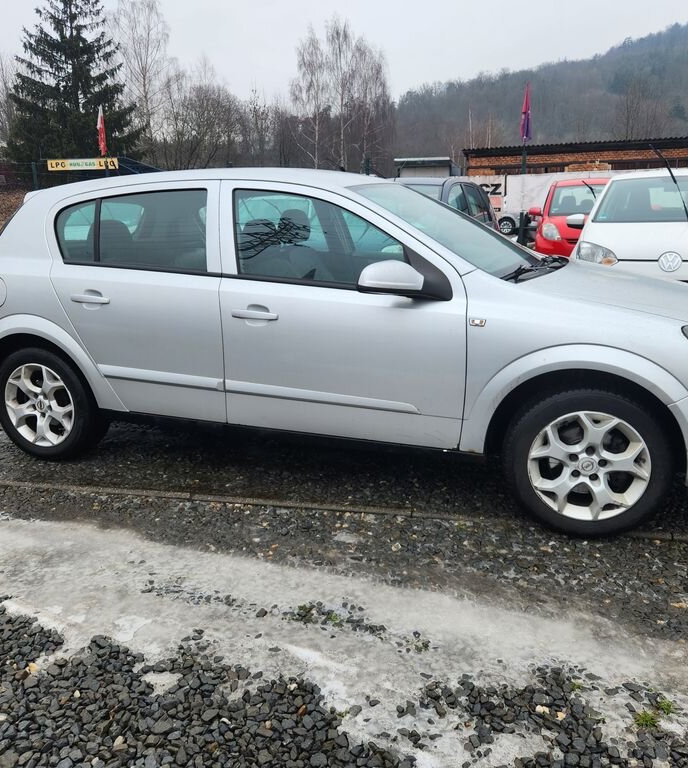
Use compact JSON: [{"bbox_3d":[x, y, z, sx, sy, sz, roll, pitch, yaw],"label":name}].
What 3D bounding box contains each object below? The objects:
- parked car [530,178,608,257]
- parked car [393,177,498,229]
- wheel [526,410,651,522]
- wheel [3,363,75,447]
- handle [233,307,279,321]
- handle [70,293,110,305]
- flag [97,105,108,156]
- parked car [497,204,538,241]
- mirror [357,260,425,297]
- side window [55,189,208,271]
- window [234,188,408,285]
[{"bbox_3d":[3.998,-2.562,11.026,1.670,1.530,3.650,4,15,19],"label":"parked car"},{"bbox_3d":[0.708,-1.640,7.894,1.710,1.490,3.950,5,15,21],"label":"parked car"},{"bbox_3d":[0.972,0.306,2.714,0.450,0.450,0.180,5,15,17],"label":"wheel"},{"bbox_3d":[-1.514,0.092,3.515,0.440,0.440,0.180,5,15,19],"label":"wheel"},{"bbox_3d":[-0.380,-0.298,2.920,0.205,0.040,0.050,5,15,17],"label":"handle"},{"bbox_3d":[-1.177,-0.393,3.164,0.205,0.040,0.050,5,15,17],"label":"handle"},{"bbox_3d":[-5.679,-5.961,16.000,0.270,1.180,0.180,-5,15,-17],"label":"flag"},{"bbox_3d":[7.050,-5.960,23.800,4.100,1.470,1.720,4,14,17],"label":"parked car"},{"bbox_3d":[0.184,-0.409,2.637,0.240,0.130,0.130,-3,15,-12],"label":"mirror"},{"bbox_3d":[-0.988,-0.712,3.162,0.910,0.400,0.080,5,-9,19],"label":"side window"},{"bbox_3d":[-0.123,-0.626,2.859,0.870,0.430,0.080,5,-9,19],"label":"window"}]

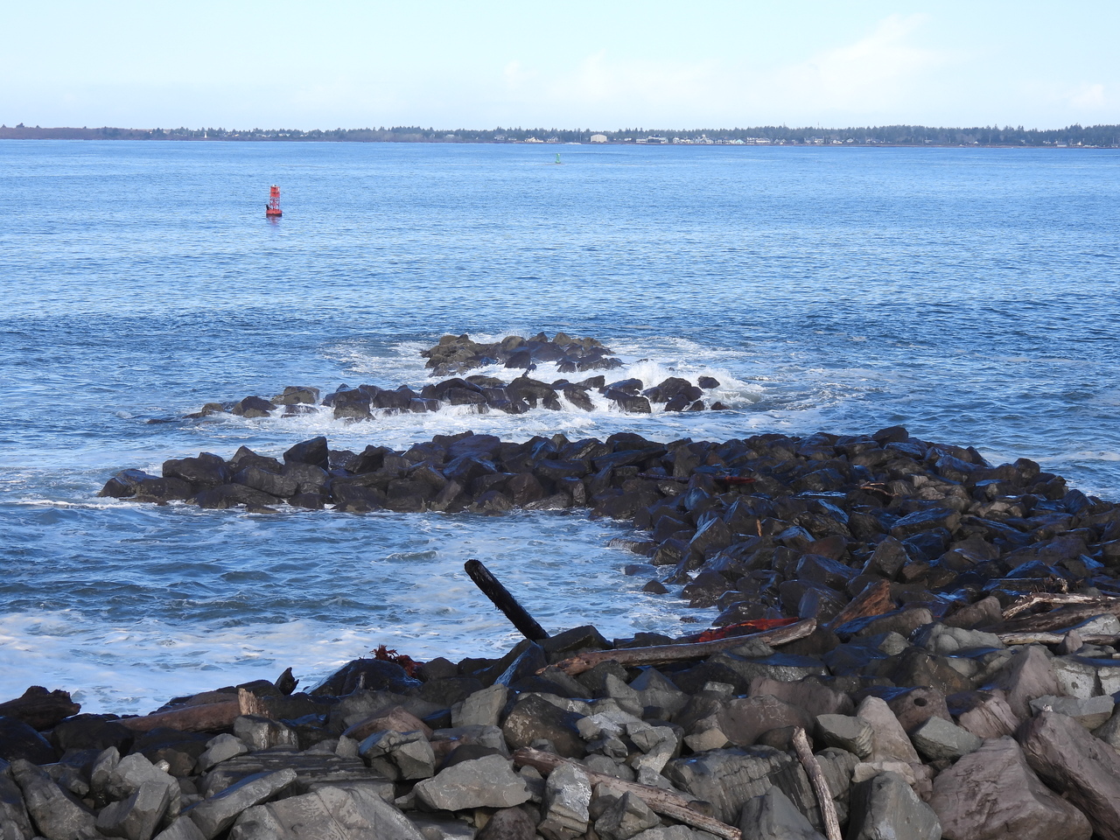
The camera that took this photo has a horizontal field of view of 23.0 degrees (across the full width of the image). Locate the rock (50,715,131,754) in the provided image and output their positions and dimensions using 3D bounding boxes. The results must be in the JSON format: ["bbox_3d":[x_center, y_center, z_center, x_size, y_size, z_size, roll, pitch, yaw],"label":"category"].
[{"bbox_3d":[-8.843,5.964,52.000,1.500,0.750,1.200,0,6,0],"label":"rock"}]

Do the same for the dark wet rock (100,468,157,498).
[{"bbox_3d":[-14.909,2.169,95.340,1.950,0.950,1.400,0,6,0],"label":"dark wet rock"}]

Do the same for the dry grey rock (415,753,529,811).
[{"bbox_3d":[-1.260,5.185,39.414,1.580,0.700,1.050,0,6,0],"label":"dry grey rock"}]

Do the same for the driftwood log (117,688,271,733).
[{"bbox_3d":[-6.947,5.500,51.680,2.750,0.500,0.520,-7,6,1],"label":"driftwood log"}]

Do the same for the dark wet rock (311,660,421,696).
[{"bbox_3d":[-4.141,5.537,58.500,2.300,0.800,1.500,0,6,0],"label":"dark wet rock"}]

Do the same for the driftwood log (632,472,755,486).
[{"bbox_3d":[4.367,1.896,88.278,4.000,0.330,0.330,2,6,15],"label":"driftwood log"}]

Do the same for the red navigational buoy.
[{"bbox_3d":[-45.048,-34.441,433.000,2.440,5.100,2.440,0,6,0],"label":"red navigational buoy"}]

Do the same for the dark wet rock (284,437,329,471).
[{"bbox_3d":[-8.725,1.160,94.725,1.500,1.150,1.250,0,6,0],"label":"dark wet rock"}]

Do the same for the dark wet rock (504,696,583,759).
[{"bbox_3d":[-0.294,5.592,50.000,1.450,1.000,1.200,0,6,0],"label":"dark wet rock"}]

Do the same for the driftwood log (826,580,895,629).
[{"bbox_3d":[6.555,4.017,59.975,1.500,0.500,0.500,-30,17,-19],"label":"driftwood log"}]

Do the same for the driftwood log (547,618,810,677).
[{"bbox_3d":[2.632,5.061,60.600,6.300,0.500,0.500,-6,8,-20],"label":"driftwood log"}]

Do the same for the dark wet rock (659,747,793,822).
[{"bbox_3d":[2.678,5.792,43.500,2.050,1.050,1.500,0,6,0],"label":"dark wet rock"}]

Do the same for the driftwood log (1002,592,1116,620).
[{"bbox_3d":[10.605,3.918,58.222,2.500,0.420,0.500,-3,6,-5],"label":"driftwood log"}]

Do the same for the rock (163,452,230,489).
[{"bbox_3d":[-12.990,1.833,98.500,2.400,1.250,1.700,0,6,0],"label":"rock"}]

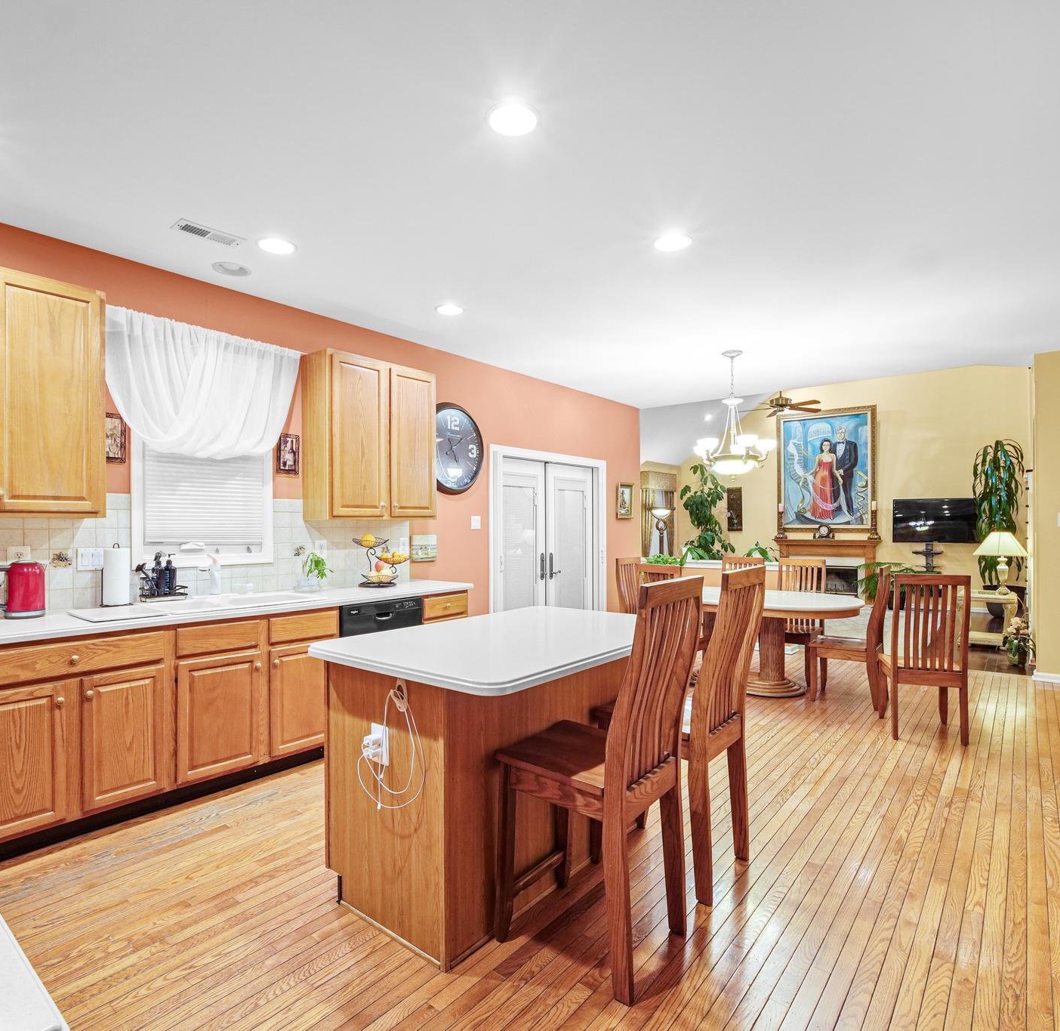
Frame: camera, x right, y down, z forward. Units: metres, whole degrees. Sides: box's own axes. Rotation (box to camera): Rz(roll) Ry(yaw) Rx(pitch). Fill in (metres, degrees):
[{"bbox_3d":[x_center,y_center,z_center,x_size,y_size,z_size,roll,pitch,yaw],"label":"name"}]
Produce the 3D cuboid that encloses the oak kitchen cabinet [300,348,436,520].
[{"bbox_3d":[-1.069,-0.503,3.871,0.345,1.067,0.840,0,-1,42],"label":"oak kitchen cabinet"}]

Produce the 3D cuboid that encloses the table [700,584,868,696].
[{"bbox_3d":[1.764,1.040,4.639,1.620,0.745,1.070,0,0,39],"label":"table"}]

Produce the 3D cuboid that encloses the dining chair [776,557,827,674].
[{"bbox_3d":[2.315,0.913,4.847,0.420,1.040,0.510,-1,-1,40],"label":"dining chair"}]

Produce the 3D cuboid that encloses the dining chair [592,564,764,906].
[{"bbox_3d":[0.591,0.809,2.267,0.530,1.180,0.410,-1,-1,39],"label":"dining chair"}]

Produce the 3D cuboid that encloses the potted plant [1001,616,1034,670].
[{"bbox_3d":[4.663,1.187,5.345,0.270,0.470,0.270,0,-1,42],"label":"potted plant"}]

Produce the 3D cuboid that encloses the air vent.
[{"bbox_3d":[-1.543,-1.352,2.685,0.145,0.015,0.285,-1,-1,39],"label":"air vent"}]

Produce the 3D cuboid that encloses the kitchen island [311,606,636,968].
[{"bbox_3d":[-0.013,0.936,2.284,0.890,0.914,1.330,0,0,39],"label":"kitchen island"}]

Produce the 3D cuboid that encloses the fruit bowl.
[{"bbox_3d":[-1.047,0.313,3.884,0.270,0.350,0.360,0,-1,42],"label":"fruit bowl"}]

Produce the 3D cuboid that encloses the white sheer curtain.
[{"bbox_3d":[-1.826,-0.703,3.209,0.090,0.730,1.050,-1,-1,41],"label":"white sheer curtain"}]

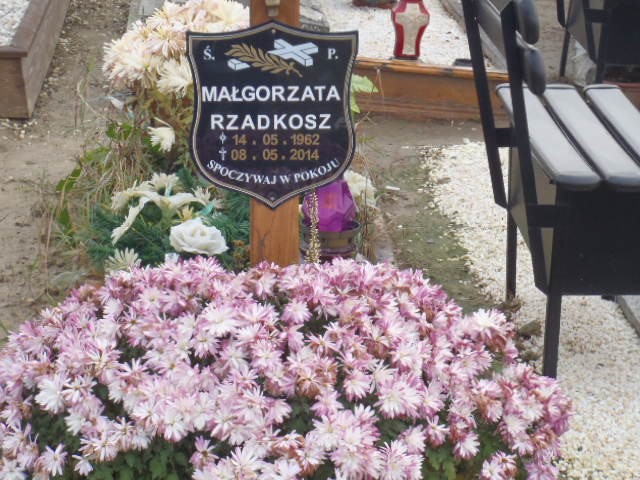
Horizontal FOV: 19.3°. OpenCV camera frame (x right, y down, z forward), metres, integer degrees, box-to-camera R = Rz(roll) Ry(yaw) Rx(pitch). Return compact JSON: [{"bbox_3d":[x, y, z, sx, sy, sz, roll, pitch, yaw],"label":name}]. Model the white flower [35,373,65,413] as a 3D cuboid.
[{"bbox_3d":[-0.406,0.230,2.830,0.047,0.052,0.034,6,22,14],"label":"white flower"}]

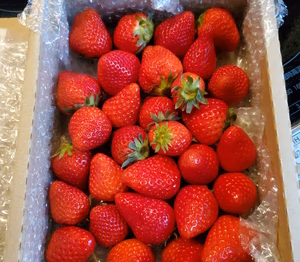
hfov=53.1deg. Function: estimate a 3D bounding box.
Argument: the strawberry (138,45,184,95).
[{"bbox_3d":[0.011,-0.065,0.320,0.046,0.046,0.052,-18,87,-4],"label":"strawberry"}]

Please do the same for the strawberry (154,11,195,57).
[{"bbox_3d":[0.024,-0.091,0.282,0.037,0.037,0.045,43,108,12],"label":"strawberry"}]

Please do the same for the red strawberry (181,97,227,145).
[{"bbox_3d":[0.048,-0.008,0.257,0.042,0.038,0.038,-16,74,-18],"label":"red strawberry"}]

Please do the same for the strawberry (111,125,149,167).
[{"bbox_3d":[-0.017,0.013,0.253,0.035,0.033,0.033,30,76,32],"label":"strawberry"}]

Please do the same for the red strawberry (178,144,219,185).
[{"bbox_3d":[0.048,0.033,0.296,0.039,0.043,0.039,0,84,3],"label":"red strawberry"}]

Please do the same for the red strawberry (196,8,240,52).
[{"bbox_3d":[0.065,-0.095,0.282,0.045,0.040,0.040,36,78,6],"label":"red strawberry"}]

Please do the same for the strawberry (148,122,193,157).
[{"bbox_3d":[0.020,0.007,0.294,0.036,0.044,0.036,-20,73,31],"label":"strawberry"}]

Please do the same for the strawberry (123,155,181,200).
[{"bbox_3d":[0.001,0.044,0.287,0.055,0.041,0.041,9,75,-12],"label":"strawberry"}]

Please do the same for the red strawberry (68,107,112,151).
[{"bbox_3d":[-0.050,-0.001,0.253,0.036,0.036,0.039,17,55,7],"label":"red strawberry"}]

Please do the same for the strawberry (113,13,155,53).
[{"bbox_3d":[-0.016,-0.092,0.283,0.041,0.037,0.037,-14,71,31],"label":"strawberry"}]

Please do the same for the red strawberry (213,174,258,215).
[{"bbox_3d":[0.083,0.062,0.296,0.042,0.045,0.042,0,72,13],"label":"red strawberry"}]

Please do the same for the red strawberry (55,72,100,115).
[{"bbox_3d":[-0.063,-0.034,0.268,0.037,0.037,0.040,-29,96,-6],"label":"red strawberry"}]

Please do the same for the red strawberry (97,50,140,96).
[{"bbox_3d":[-0.028,-0.053,0.270,0.038,0.038,0.041,11,48,5],"label":"red strawberry"}]

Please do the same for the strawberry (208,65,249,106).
[{"bbox_3d":[0.085,-0.049,0.325,0.042,0.045,0.042,0,84,9],"label":"strawberry"}]

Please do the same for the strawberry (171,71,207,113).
[{"bbox_3d":[0.039,-0.039,0.304,0.036,0.042,0.036,0,102,0],"label":"strawberry"}]

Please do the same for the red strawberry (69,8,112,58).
[{"bbox_3d":[-0.066,-0.110,0.335,0.047,0.047,0.055,-7,114,-1],"label":"red strawberry"}]

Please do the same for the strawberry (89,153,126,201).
[{"bbox_3d":[-0.042,0.046,0.297,0.038,0.038,0.049,-18,117,-4],"label":"strawberry"}]

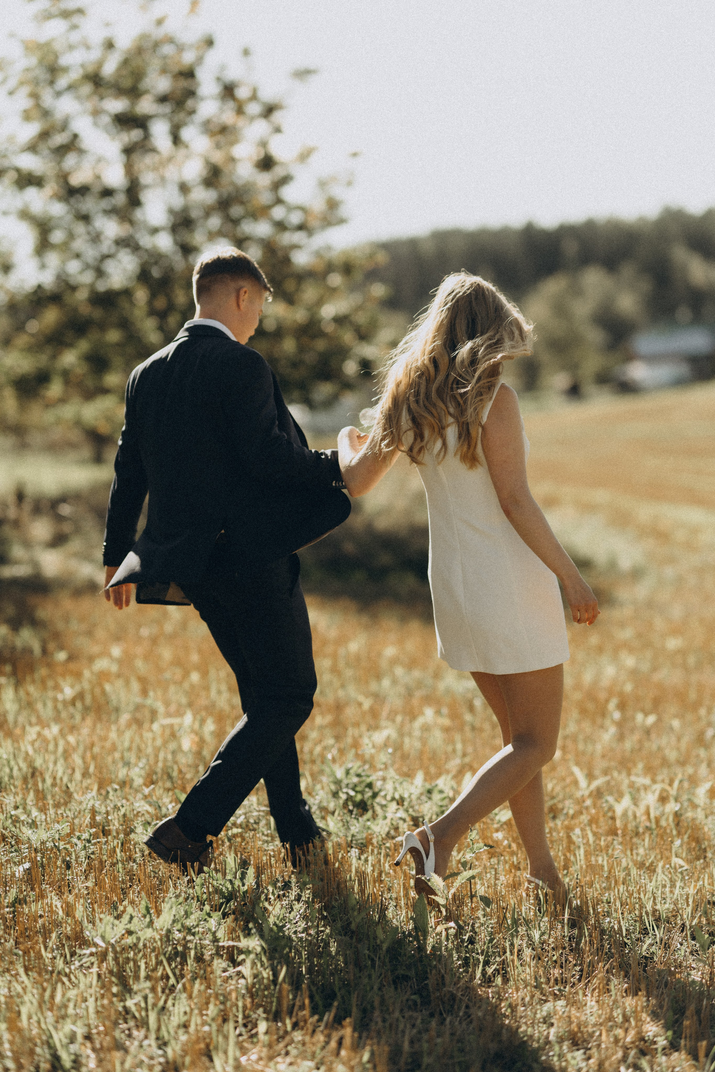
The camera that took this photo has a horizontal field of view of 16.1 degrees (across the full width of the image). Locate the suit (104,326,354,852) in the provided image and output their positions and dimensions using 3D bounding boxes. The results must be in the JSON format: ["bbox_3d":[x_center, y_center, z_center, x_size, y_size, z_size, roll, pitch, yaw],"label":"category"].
[{"bbox_3d":[-0.360,0.137,7.070,0.630,1.460,0.580,-3,4,-44],"label":"suit"}]

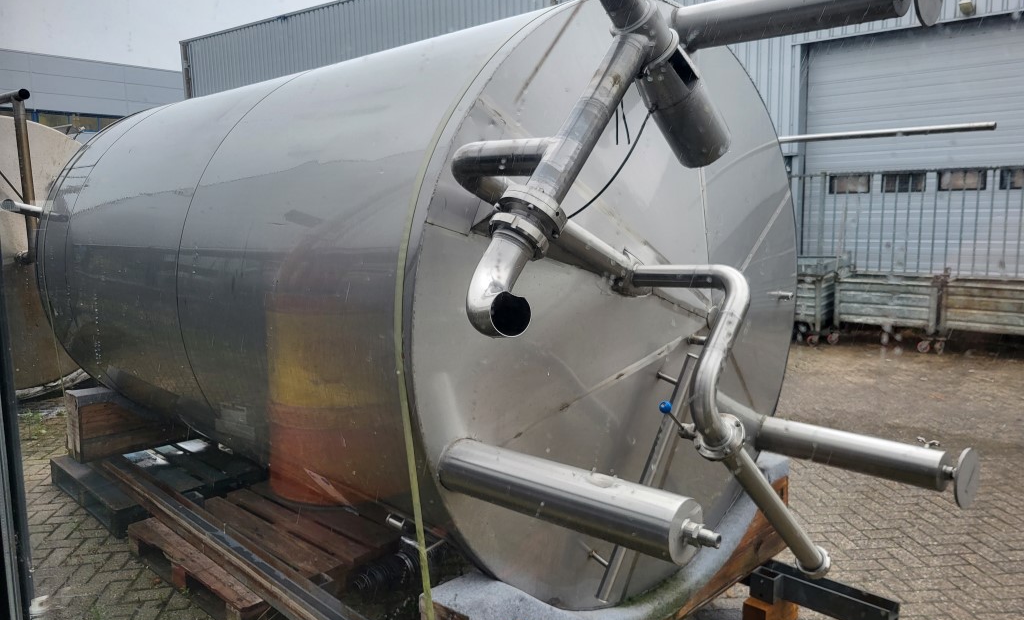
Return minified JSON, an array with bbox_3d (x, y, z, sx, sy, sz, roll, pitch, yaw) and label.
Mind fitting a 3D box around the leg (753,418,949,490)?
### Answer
[{"bbox_3d":[1.485,0.629,3.425,0.164,0.164,0.820,-8,8,-41],"label":"leg"}]

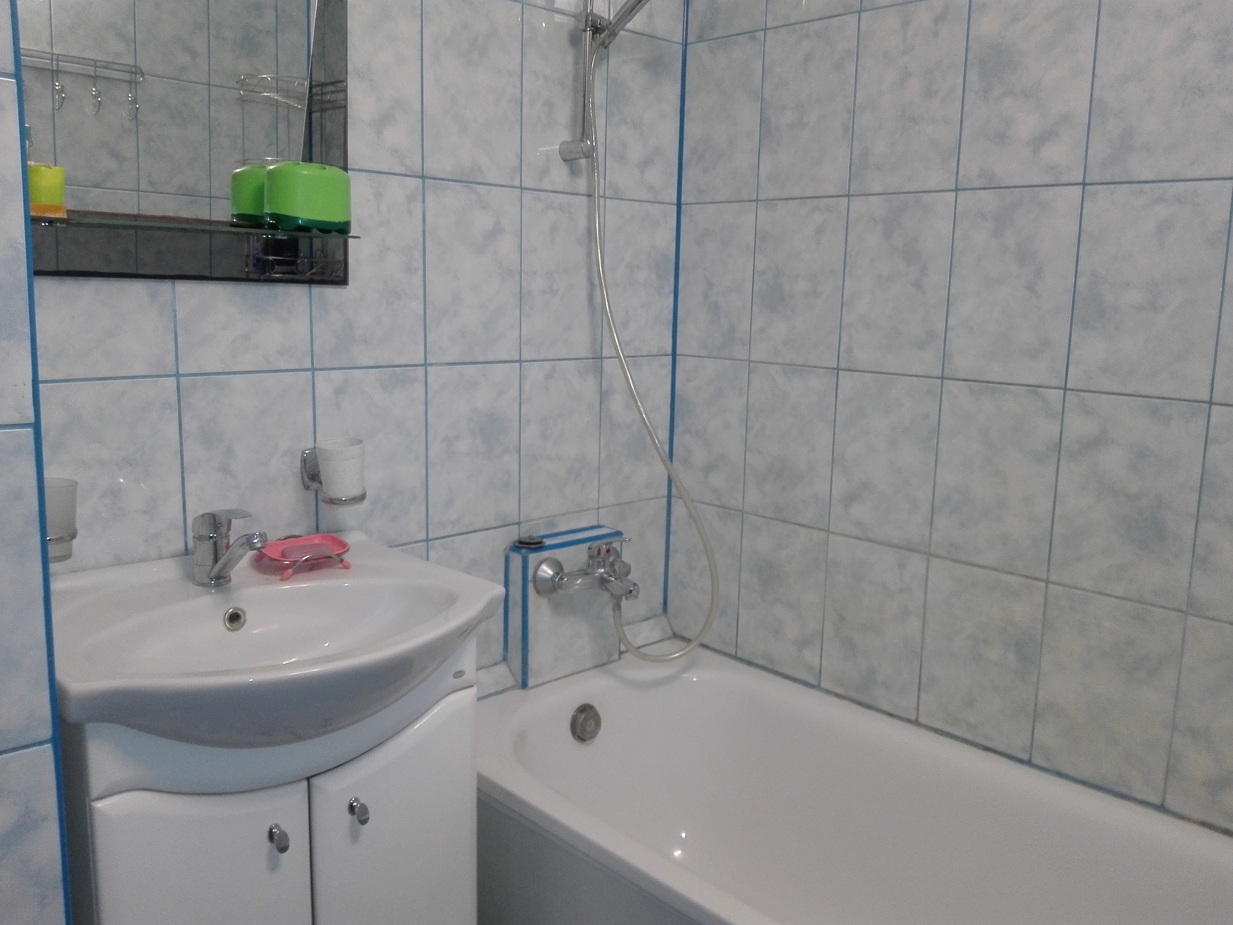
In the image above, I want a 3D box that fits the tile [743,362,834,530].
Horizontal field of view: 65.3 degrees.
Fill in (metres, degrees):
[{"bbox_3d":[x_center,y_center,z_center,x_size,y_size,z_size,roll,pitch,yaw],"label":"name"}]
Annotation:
[{"bbox_3d":[0.330,-0.035,1.834,0.010,0.300,0.200,-8,14,-43],"label":"tile"}]

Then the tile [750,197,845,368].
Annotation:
[{"bbox_3d":[0.337,-0.332,1.780,0.010,0.300,0.200,-8,14,-43],"label":"tile"}]

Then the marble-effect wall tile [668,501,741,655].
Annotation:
[{"bbox_3d":[0.186,0.236,2.049,0.010,0.300,0.200,-8,14,-43],"label":"marble-effect wall tile"}]

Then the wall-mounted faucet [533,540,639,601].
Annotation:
[{"bbox_3d":[-0.014,0.188,1.772,0.220,0.125,0.165,-8,14,-43],"label":"wall-mounted faucet"}]

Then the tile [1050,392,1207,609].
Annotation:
[{"bbox_3d":[0.753,0.053,1.424,0.010,0.300,0.200,-8,14,-43],"label":"tile"}]

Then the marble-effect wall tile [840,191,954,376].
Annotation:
[{"bbox_3d":[0.481,-0.306,1.655,0.010,0.300,0.200,-8,14,-43],"label":"marble-effect wall tile"}]

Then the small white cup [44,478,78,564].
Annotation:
[{"bbox_3d":[-0.689,0.071,1.166,0.069,0.095,0.069,-9,14,-43],"label":"small white cup"}]

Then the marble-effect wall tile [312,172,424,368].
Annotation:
[{"bbox_3d":[-0.392,-0.303,1.522,0.200,0.300,0.010,-8,14,-43],"label":"marble-effect wall tile"}]

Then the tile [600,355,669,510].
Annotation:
[{"bbox_3d":[0.040,-0.067,1.975,0.200,0.300,0.010,-8,14,-43],"label":"tile"}]

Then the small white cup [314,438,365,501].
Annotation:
[{"bbox_3d":[-0.410,0.013,1.437,0.069,0.085,0.069,1,10,0],"label":"small white cup"}]

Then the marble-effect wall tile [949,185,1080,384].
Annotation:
[{"bbox_3d":[0.615,-0.274,1.498,0.010,0.300,0.200,-8,14,-43],"label":"marble-effect wall tile"}]

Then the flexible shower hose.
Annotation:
[{"bbox_3d":[0.081,-0.173,1.794,0.285,1.120,0.140,-9,14,-43],"label":"flexible shower hose"}]

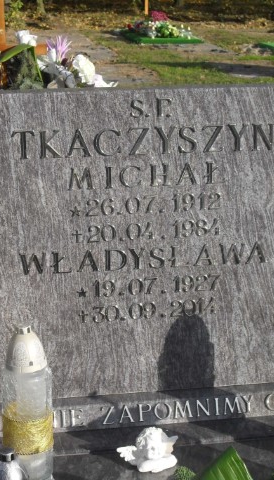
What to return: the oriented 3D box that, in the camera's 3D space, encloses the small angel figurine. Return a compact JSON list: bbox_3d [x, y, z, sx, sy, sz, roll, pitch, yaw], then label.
[{"bbox_3d":[0.027,0.421,2.148,0.120,0.080,0.070,-8,18,-27],"label":"small angel figurine"}]

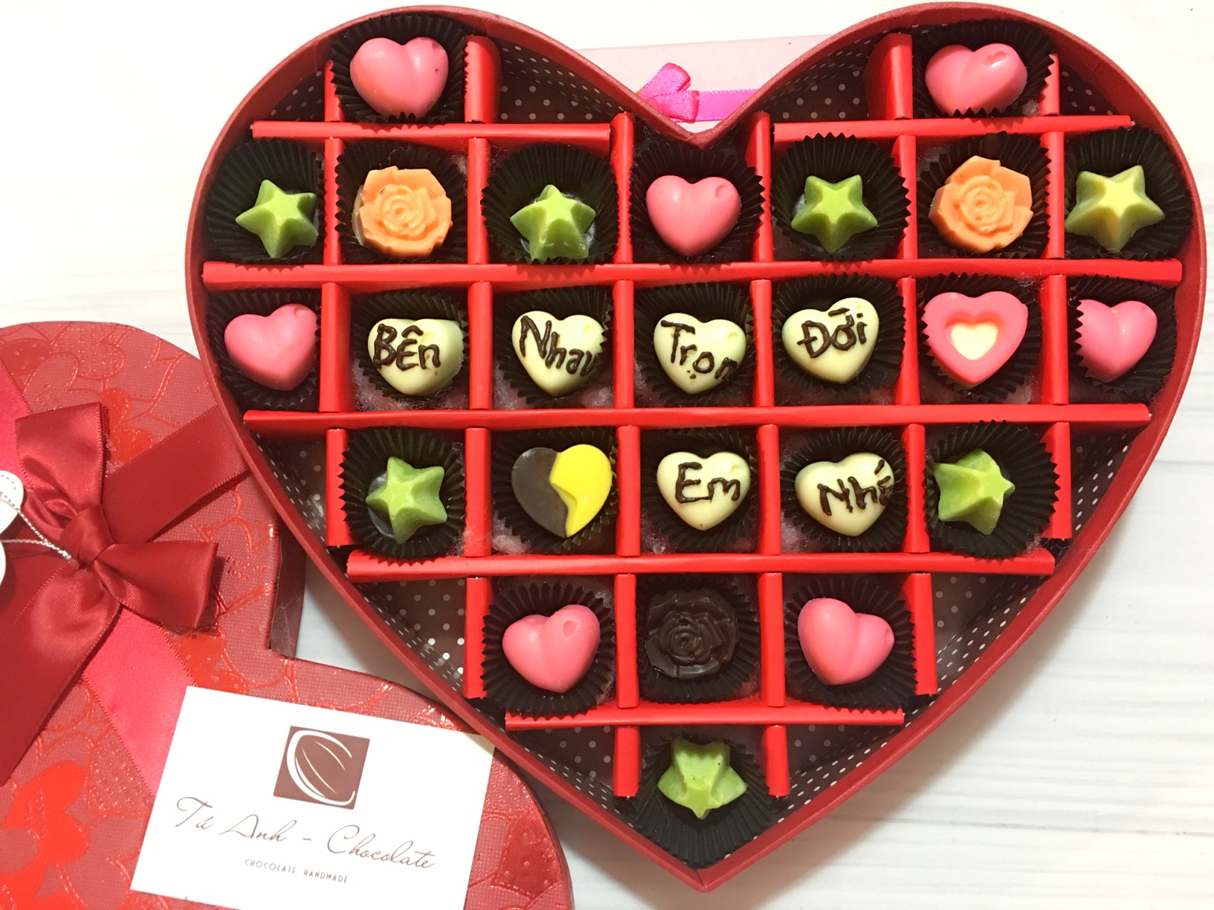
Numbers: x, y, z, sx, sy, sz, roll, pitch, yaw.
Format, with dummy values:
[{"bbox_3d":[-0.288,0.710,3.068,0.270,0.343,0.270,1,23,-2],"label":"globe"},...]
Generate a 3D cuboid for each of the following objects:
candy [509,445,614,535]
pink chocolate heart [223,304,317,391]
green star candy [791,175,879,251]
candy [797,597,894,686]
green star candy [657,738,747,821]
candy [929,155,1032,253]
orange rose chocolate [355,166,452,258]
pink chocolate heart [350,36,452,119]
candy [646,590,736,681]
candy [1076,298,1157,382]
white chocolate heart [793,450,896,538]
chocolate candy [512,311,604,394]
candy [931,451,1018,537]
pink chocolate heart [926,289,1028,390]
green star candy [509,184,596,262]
[{"bbox_3d":[-0.012,0.011,0.292,0.028,0.013,0.026,-7,86,-1],"label":"candy"},{"bbox_3d":[-0.098,-0.032,0.290,0.027,0.014,0.025,-15,86,-1],"label":"pink chocolate heart"},{"bbox_3d":[0.066,-0.072,0.296,0.026,0.013,0.025,0,90,11],"label":"green star candy"},{"bbox_3d":[0.067,0.055,0.288,0.029,0.015,0.023,22,86,1],"label":"candy"},{"bbox_3d":[0.027,0.093,0.286,0.026,0.015,0.024,-1,98,0],"label":"green star candy"},{"bbox_3d":[0.104,-0.070,0.283,0.028,0.013,0.028,0,99,21],"label":"candy"},{"bbox_3d":[-0.060,-0.071,0.297,0.028,0.014,0.027,0,86,0],"label":"orange rose chocolate"},{"bbox_3d":[-0.058,-0.109,0.287,0.028,0.014,0.025,-4,89,-16],"label":"pink chocolate heart"},{"bbox_3d":[0.023,0.051,0.287,0.028,0.013,0.027,0,88,7],"label":"candy"},{"bbox_3d":[0.147,-0.034,0.295,0.028,0.015,0.025,3,86,0],"label":"candy"},{"bbox_3d":[0.070,0.012,0.291,0.030,0.015,0.023,-13,86,-1],"label":"white chocolate heart"},{"bbox_3d":[-0.014,-0.030,0.292,0.027,0.014,0.025,4,86,0],"label":"chocolate candy"},{"bbox_3d":[0.106,0.009,0.288,0.025,0.013,0.026,-8,81,-4],"label":"candy"},{"bbox_3d":[0.106,-0.033,0.295,0.028,0.013,0.027,-1,86,0],"label":"pink chocolate heart"},{"bbox_3d":[-0.015,-0.070,0.296,0.026,0.013,0.025,0,80,-7],"label":"green star candy"}]

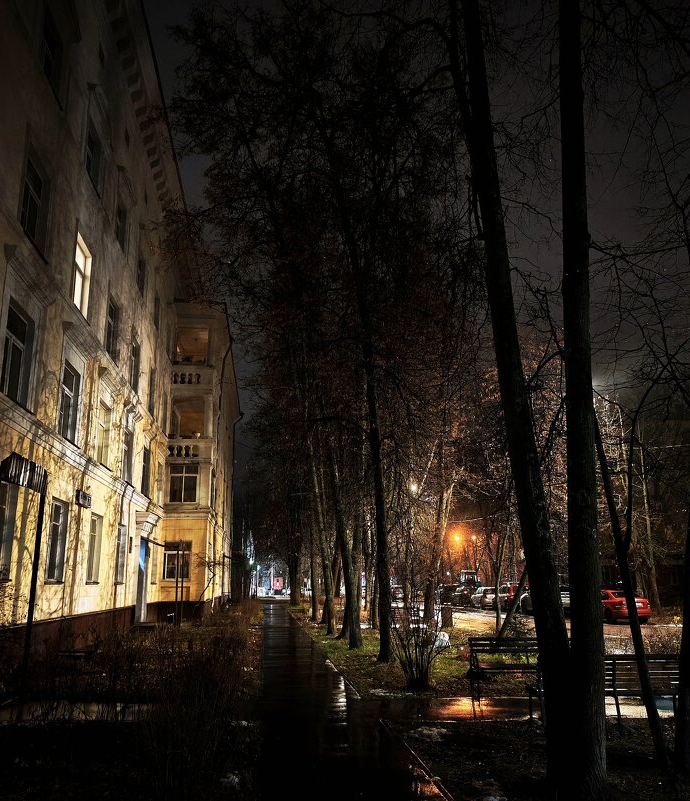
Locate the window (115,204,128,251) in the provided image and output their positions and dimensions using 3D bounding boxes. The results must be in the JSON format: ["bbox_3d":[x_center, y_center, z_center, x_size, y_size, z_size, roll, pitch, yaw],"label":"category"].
[{"bbox_3d":[-7.444,-5.816,23.415,0.200,1.620,1.350,1,-14,-6],"label":"window"}]

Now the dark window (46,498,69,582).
[{"bbox_3d":[-6.911,3.359,16.903,0.200,1.890,1.520,1,-14,-6],"label":"dark window"}]

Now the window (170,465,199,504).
[{"bbox_3d":[-7.562,3.927,33.308,1.392,1.848,0.200,1,-15,-6],"label":"window"}]

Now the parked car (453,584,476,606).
[{"bbox_3d":[9.960,15.826,57.256,1.780,1.500,4.400,1,-15,-6],"label":"parked car"}]

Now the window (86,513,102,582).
[{"bbox_3d":[-7.118,4.188,19.921,0.200,1.891,1.440,1,-15,-6],"label":"window"}]

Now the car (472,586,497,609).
[{"bbox_3d":[9.869,13.608,49.037,1.760,1.480,4.300,0,-14,-4],"label":"car"}]

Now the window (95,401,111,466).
[{"bbox_3d":[-7.365,1.029,21.488,0.200,1.860,1.600,1,-14,-6],"label":"window"}]

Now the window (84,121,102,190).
[{"bbox_3d":[-6.947,-6.613,19.427,0.200,1.656,1.440,1,-15,-6],"label":"window"}]

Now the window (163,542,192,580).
[{"bbox_3d":[-8.000,7.682,33.971,1.331,1.825,0.200,1,-14,-6],"label":"window"}]

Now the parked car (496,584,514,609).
[{"bbox_3d":[10.357,12.166,43.727,1.800,1.620,4.400,0,-14,-4],"label":"parked car"}]

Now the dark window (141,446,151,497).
[{"bbox_3d":[-7.985,2.825,28.109,0.200,1.934,1.536,1,-15,-6],"label":"dark window"}]

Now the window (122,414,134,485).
[{"bbox_3d":[-7.592,1.901,24.552,0.200,1.934,1.536,1,-15,-6],"label":"window"}]

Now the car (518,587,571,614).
[{"bbox_3d":[11.270,11.574,40.841,1.780,1.500,4.400,1,-15,-6],"label":"car"}]

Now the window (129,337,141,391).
[{"bbox_3d":[-7.835,-1.308,26.224,0.200,1.880,1.470,1,-14,-6],"label":"window"}]

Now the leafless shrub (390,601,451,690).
[{"bbox_3d":[1.256,4.072,11.910,1.020,1.470,1.000,0,-14,-1],"label":"leafless shrub"}]

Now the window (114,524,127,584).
[{"bbox_3d":[-7.757,5.264,24.357,0.200,1.900,1.500,1,-14,-6],"label":"window"}]

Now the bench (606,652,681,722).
[{"bbox_3d":[3.482,3.707,9.243,1.800,0.810,0.570,0,-14,-1],"label":"bench"}]

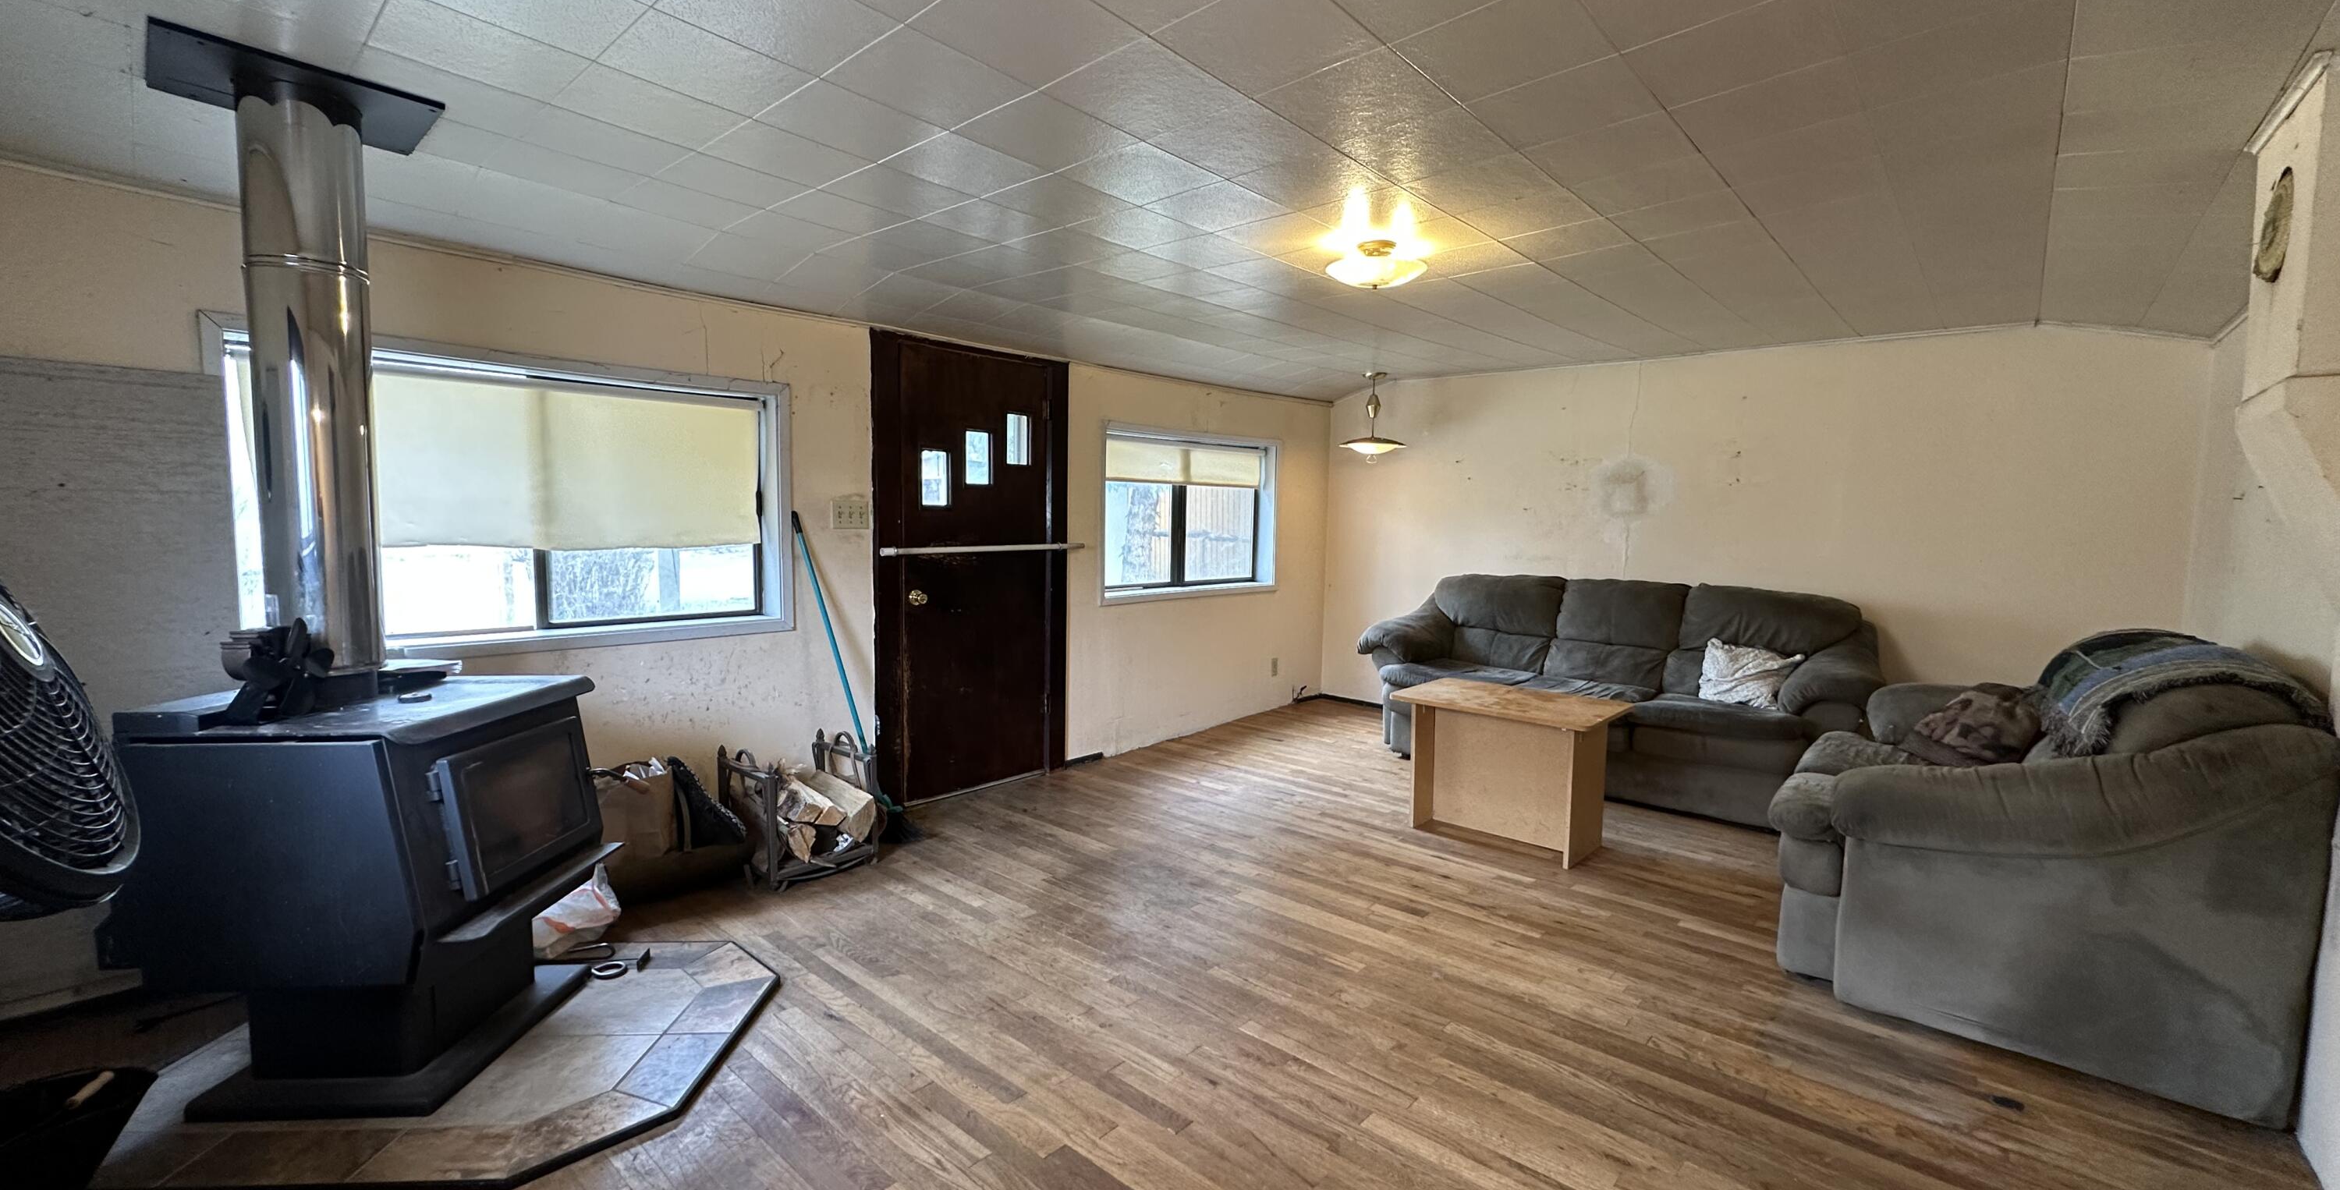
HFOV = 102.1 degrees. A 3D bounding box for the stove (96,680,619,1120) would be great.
[{"bbox_3d":[-1.705,0.610,2.118,0.740,0.800,0.650,1,5,-2],"label":"stove"}]

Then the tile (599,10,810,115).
[{"bbox_3d":[-0.905,-1.042,1.855,0.300,0.020,0.300,5,5,42],"label":"tile"}]

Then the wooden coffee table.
[{"bbox_3d":[1.337,0.691,3.753,0.788,0.555,0.488,5,6,42],"label":"wooden coffee table"}]

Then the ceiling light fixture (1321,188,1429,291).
[{"bbox_3d":[0.613,-0.981,2.819,0.305,0.140,0.305,5,7,42],"label":"ceiling light fixture"}]

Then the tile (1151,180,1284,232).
[{"bbox_3d":[0.145,-1.046,2.557,0.300,0.020,0.300,4,4,42],"label":"tile"}]

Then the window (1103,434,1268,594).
[{"bbox_3d":[0.150,-0.474,5.586,0.100,0.880,1.500,6,7,41],"label":"window"}]

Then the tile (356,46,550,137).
[{"bbox_3d":[-1.561,-1.081,2.037,0.300,0.020,0.300,6,5,42],"label":"tile"}]

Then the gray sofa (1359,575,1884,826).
[{"bbox_3d":[2.134,0.413,4.754,2.300,0.930,0.970,5,7,42],"label":"gray sofa"}]

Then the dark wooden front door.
[{"bbox_3d":[-0.861,-0.106,4.241,0.100,1.970,1.040,5,7,42],"label":"dark wooden front door"}]

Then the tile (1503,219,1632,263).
[{"bbox_3d":[1.204,-1.062,2.830,0.305,0.025,0.305,5,6,42],"label":"tile"}]

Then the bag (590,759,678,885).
[{"bbox_3d":[-1.730,0.727,3.029,0.200,0.380,0.270,5,7,42],"label":"bag"}]

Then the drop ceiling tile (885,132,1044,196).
[{"bbox_3d":[-0.493,-1.054,2.308,0.300,0.020,0.300,5,5,42],"label":"drop ceiling tile"}]

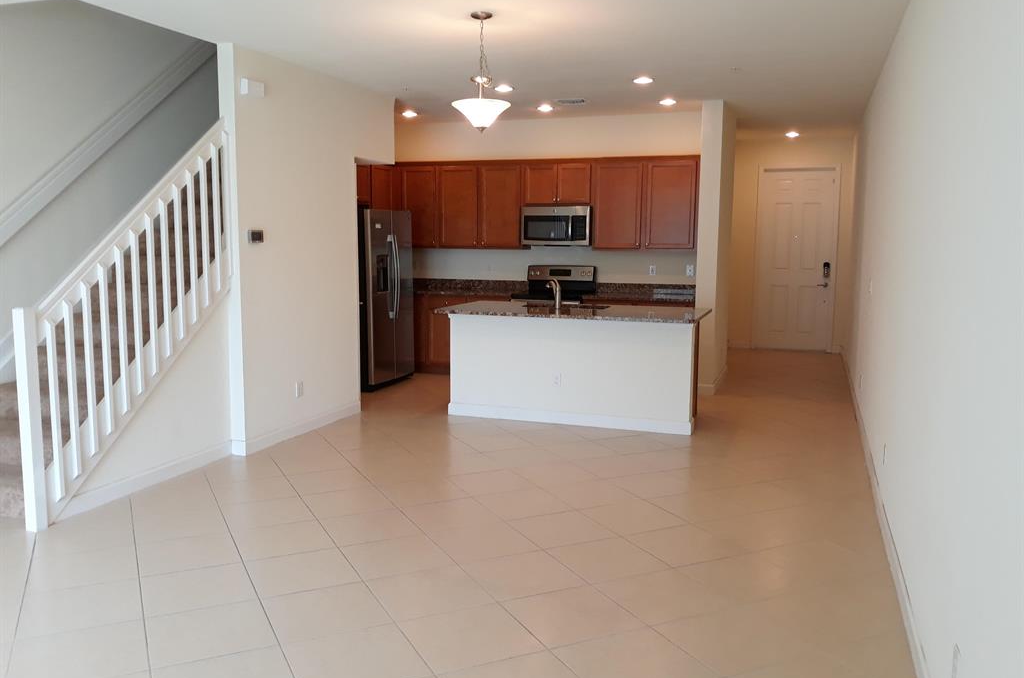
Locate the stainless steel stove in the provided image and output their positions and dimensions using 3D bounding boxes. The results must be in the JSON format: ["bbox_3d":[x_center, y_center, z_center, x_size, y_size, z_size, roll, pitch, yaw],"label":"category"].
[{"bbox_3d":[0.447,-0.171,8.939,0.765,1.205,0.690,3,7,20],"label":"stainless steel stove"}]

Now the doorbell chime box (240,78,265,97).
[{"bbox_3d":[-1.749,-1.691,5.602,0.054,0.099,0.177,3,8,20],"label":"doorbell chime box"}]

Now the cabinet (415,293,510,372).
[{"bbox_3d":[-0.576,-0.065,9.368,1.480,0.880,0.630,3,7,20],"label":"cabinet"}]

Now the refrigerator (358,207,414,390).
[{"bbox_3d":[-1.556,-0.434,8.605,0.800,1.785,0.920,3,7,20],"label":"refrigerator"}]

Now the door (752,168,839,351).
[{"bbox_3d":[3.852,-1.055,11.253,0.950,2.440,0.050,3,7,20],"label":"door"}]

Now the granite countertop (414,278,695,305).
[{"bbox_3d":[0.185,-0.531,9.024,3.500,0.144,0.650,3,7,20],"label":"granite countertop"}]

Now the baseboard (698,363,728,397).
[{"bbox_3d":[2.138,0.407,8.845,0.220,0.100,1.520,3,7,20],"label":"baseboard"}]

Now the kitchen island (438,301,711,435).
[{"bbox_3d":[0.543,0.192,7.206,2.170,0.905,1.040,3,7,20],"label":"kitchen island"}]

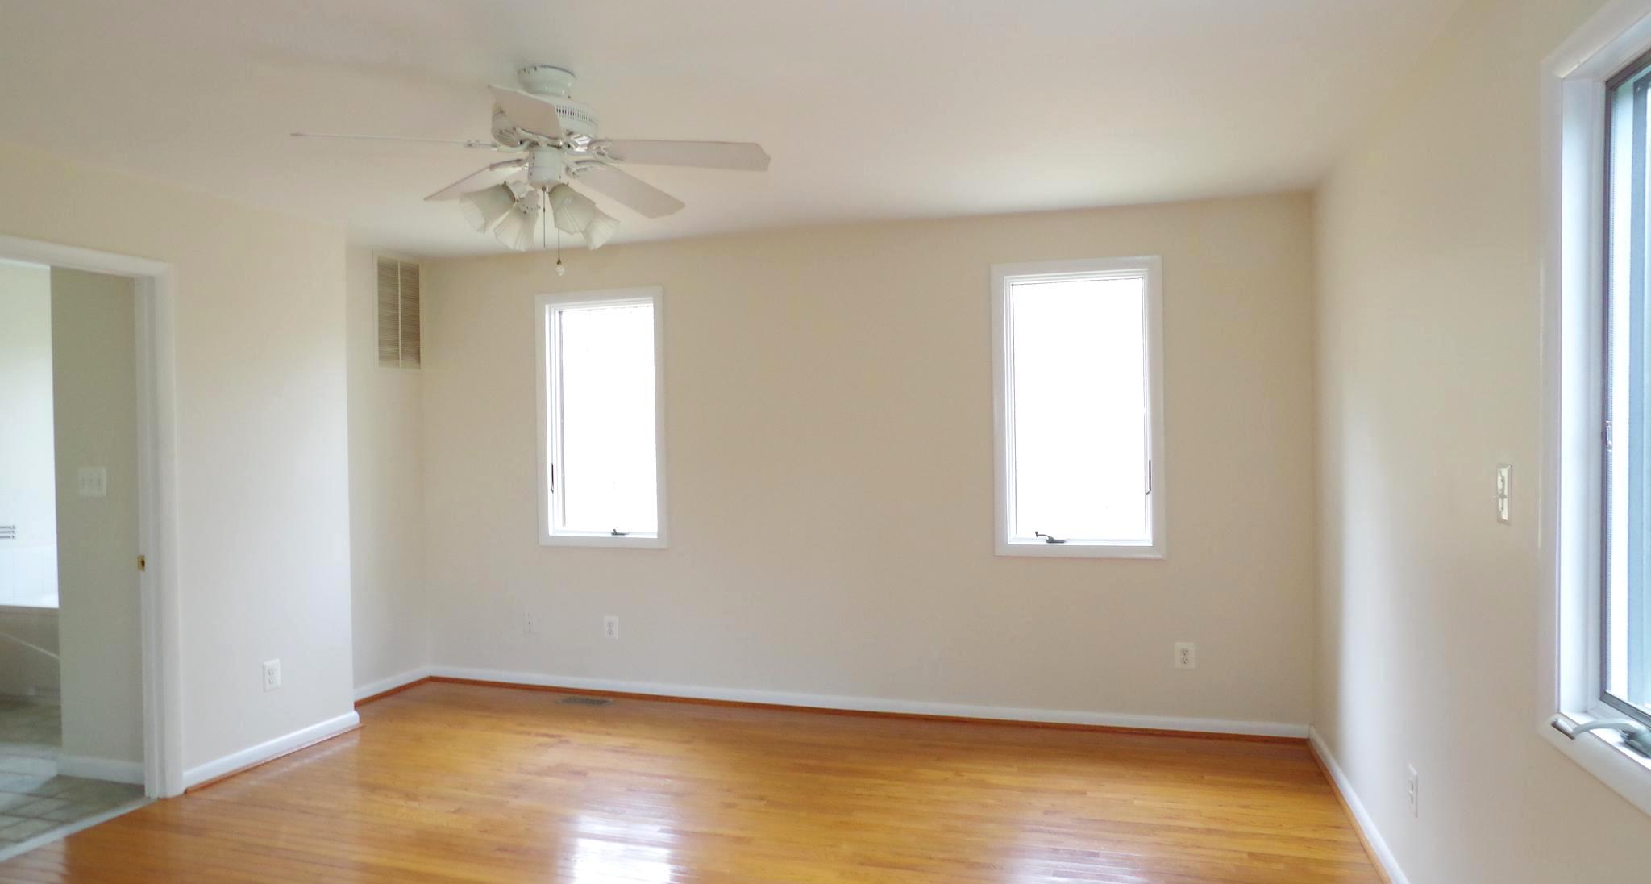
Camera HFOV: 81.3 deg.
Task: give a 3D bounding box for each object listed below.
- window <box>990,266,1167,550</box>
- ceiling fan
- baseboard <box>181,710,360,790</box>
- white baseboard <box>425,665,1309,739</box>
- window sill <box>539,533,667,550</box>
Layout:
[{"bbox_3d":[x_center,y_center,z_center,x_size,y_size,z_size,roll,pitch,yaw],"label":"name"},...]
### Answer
[{"bbox_3d":[1.194,-0.153,4.562,0.785,1.405,0.090,-1,0,17],"label":"window"},{"bbox_3d":[-0.792,-0.825,2.823,1.280,0.467,1.280,-1,0,17],"label":"ceiling fan"},{"bbox_3d":[-2.425,1.359,4.274,0.022,0.088,0.944,-1,0,17],"label":"baseboard"},{"bbox_3d":[-0.063,1.323,4.937,4.631,0.088,0.025,-1,0,17],"label":"white baseboard"},{"bbox_3d":[-1.218,0.548,5.295,0.790,0.068,0.060,-1,0,17],"label":"window sill"}]

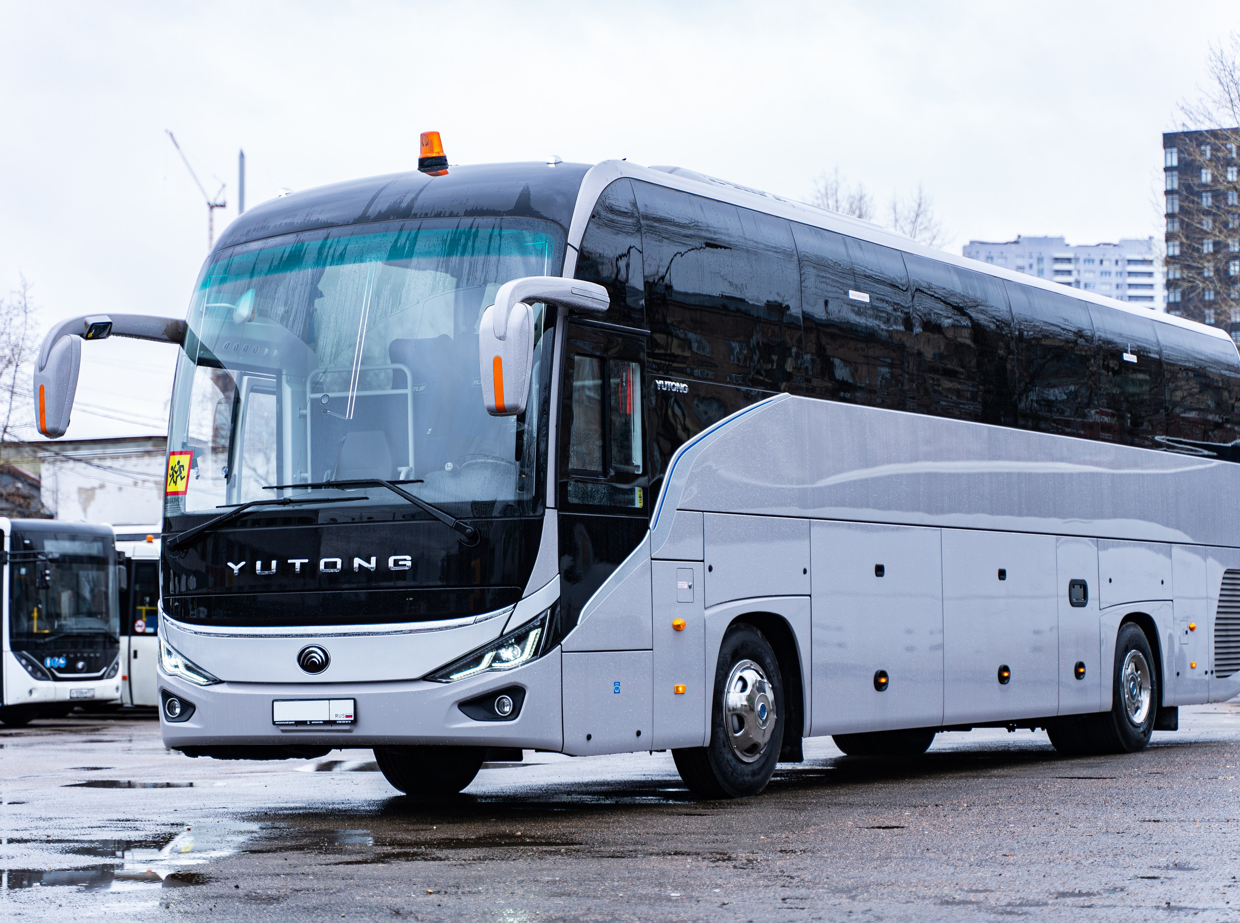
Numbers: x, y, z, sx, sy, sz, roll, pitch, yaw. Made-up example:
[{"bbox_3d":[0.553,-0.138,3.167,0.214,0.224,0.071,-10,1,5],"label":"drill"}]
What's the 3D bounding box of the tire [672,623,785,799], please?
[{"bbox_3d":[0.617,1.441,15.608,0.300,1.030,1.030,-3,-4,31],"label":"tire"}]

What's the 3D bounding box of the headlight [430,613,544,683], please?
[{"bbox_3d":[-0.678,0.956,13.748,0.620,0.370,0.260,-2,-4,19],"label":"headlight"}]

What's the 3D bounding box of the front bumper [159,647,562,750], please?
[{"bbox_3d":[-1.492,1.264,14.209,2.550,0.550,0.430,-3,-4,31],"label":"front bumper"}]

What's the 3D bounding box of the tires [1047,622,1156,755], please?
[{"bbox_3d":[3.748,1.757,21.048,0.630,1.030,1.030,-3,-4,31],"label":"tires"}]

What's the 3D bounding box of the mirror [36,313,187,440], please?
[{"bbox_3d":[-2.805,-0.451,14.910,0.370,0.720,1.180,-3,-4,31],"label":"mirror"}]

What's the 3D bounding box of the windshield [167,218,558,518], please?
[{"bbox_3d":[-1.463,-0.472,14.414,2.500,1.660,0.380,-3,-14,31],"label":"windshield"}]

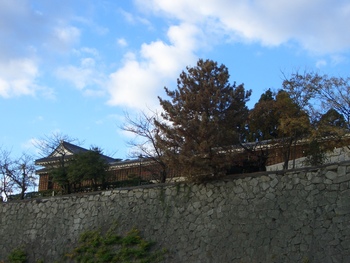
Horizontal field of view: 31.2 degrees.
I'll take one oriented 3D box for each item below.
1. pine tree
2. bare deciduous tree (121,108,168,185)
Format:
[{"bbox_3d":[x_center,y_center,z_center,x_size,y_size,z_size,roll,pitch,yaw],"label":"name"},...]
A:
[{"bbox_3d":[2.810,-1.070,64.000,9.700,13.000,9.300,0,-12,0],"label":"pine tree"},{"bbox_3d":[-2.950,1.580,66.000,5.700,7.800,5.500,0,-12,0],"label":"bare deciduous tree"}]

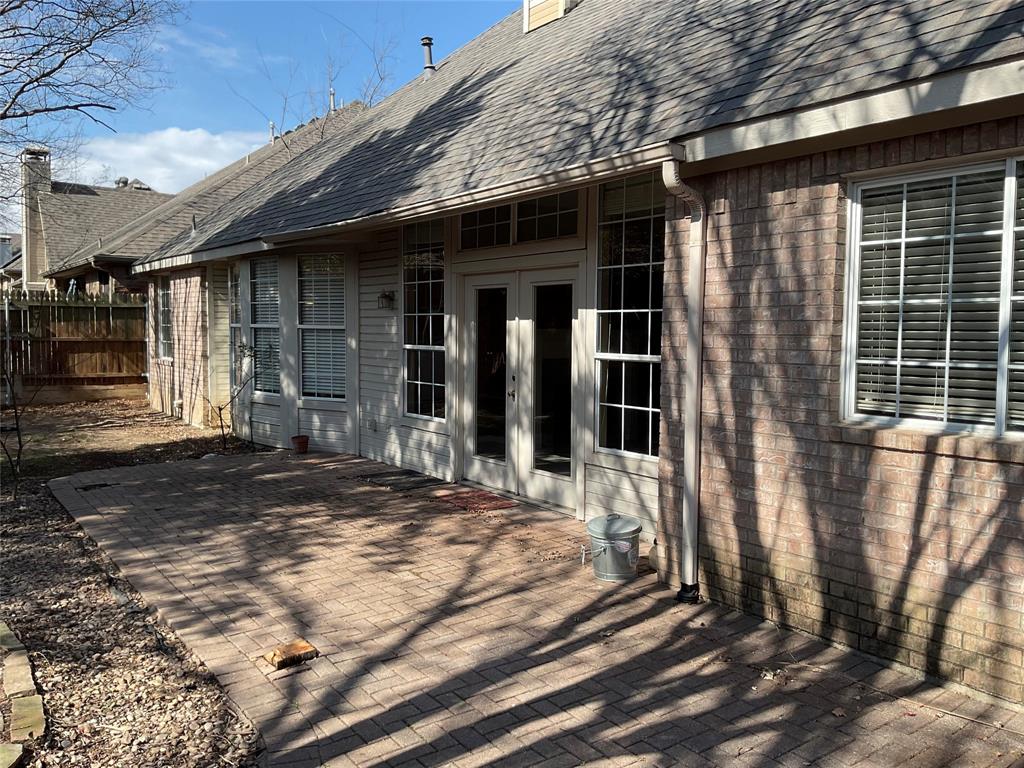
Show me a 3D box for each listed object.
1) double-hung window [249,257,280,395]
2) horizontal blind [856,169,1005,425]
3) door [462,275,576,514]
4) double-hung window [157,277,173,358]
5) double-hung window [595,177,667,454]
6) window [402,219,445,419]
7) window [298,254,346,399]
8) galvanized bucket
[{"bbox_3d":[-3.331,-0.788,11.640,0.100,1.860,0.770,-3,5,-45],"label":"double-hung window"},{"bbox_3d":[1.982,-0.401,4.072,0.060,1.140,0.750,-2,4,-36],"label":"horizontal blind"},{"bbox_3d":[0.033,-0.006,8.023,0.110,2.080,1.810,-2,4,-36],"label":"door"},{"bbox_3d":[-6.145,-1.181,15.230,0.100,1.520,1.000,-2,4,-36],"label":"double-hung window"},{"bbox_3d":[0.973,-0.543,6.657,0.100,2.240,0.920,-2,4,-36],"label":"double-hung window"},{"bbox_3d":[-0.933,-0.729,9.305,0.100,2.240,0.930,-2,4,-36],"label":"window"},{"bbox_3d":[-2.395,-0.722,10.910,0.780,1.860,0.100,3,4,30],"label":"window"},{"bbox_3d":[0.670,1.044,5.555,0.350,0.390,0.350,1,4,0],"label":"galvanized bucket"}]

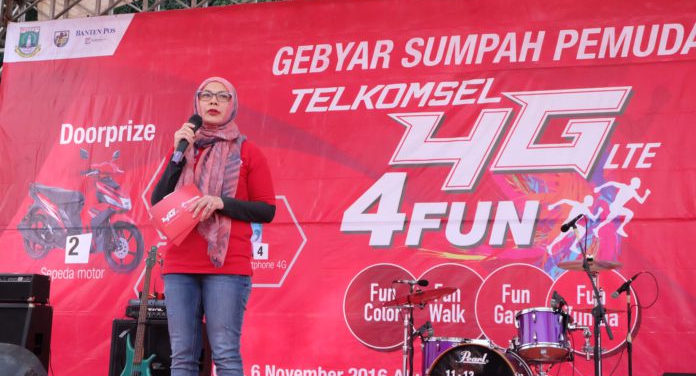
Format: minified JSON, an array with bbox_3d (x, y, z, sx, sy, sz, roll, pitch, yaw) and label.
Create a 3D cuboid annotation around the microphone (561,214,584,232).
[{"bbox_3d":[1.304,0.205,5.950,0.180,0.045,0.045,-37,-31,27],"label":"microphone"}]

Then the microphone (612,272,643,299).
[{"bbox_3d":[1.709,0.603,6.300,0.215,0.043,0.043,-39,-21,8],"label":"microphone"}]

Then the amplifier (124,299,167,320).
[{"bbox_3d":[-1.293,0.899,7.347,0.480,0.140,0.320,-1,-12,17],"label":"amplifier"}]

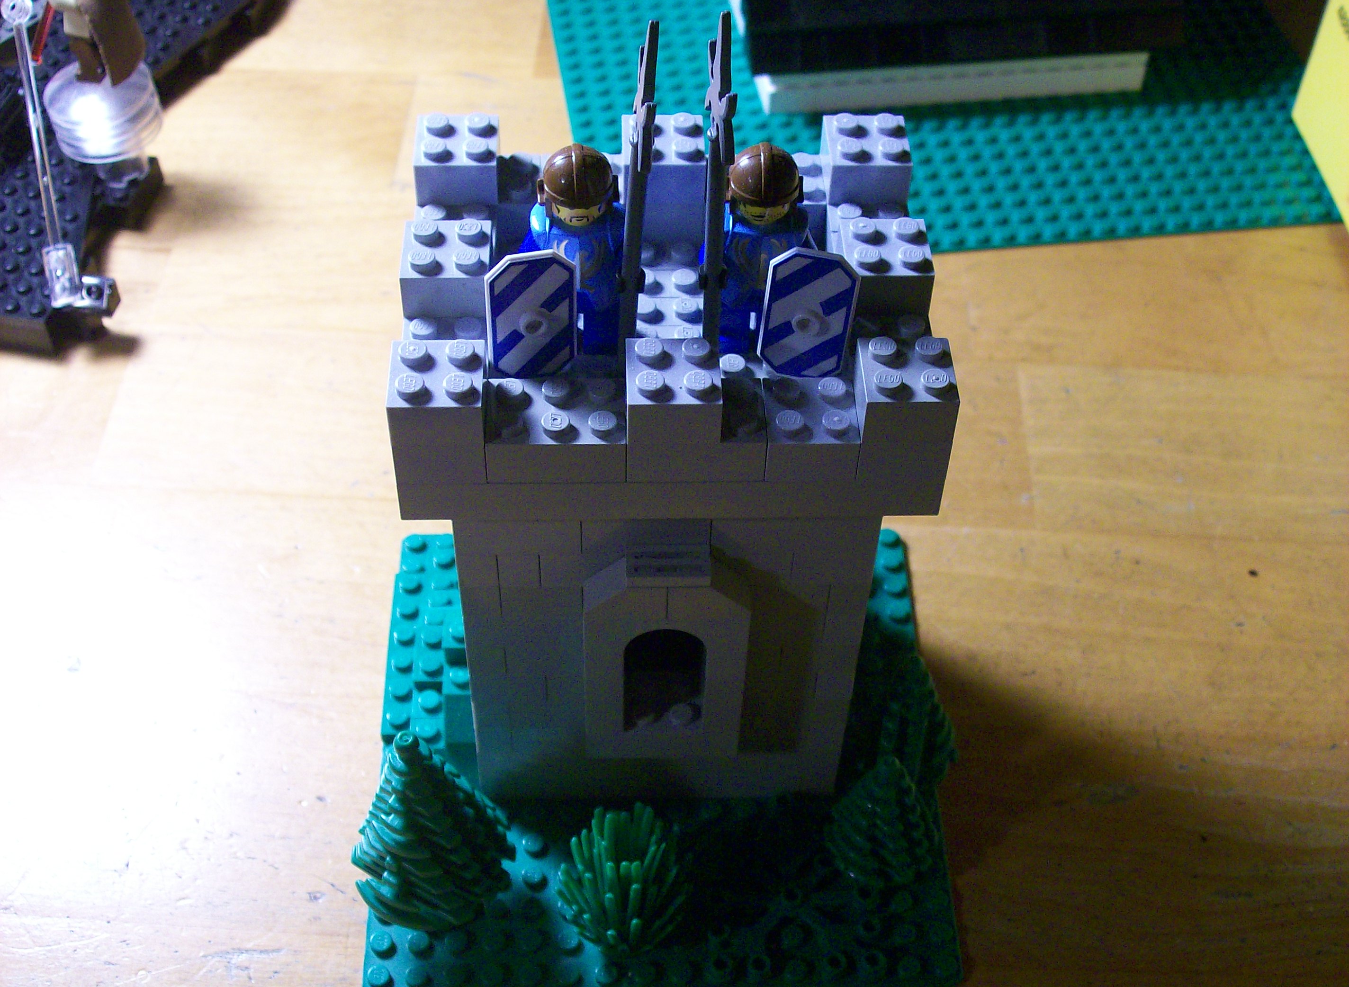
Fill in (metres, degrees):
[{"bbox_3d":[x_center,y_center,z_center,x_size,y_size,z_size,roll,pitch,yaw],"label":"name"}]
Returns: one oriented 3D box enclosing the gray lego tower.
[{"bbox_3d":[-0.003,-0.001,0.369,0.096,0.136,0.080,0,48,-2],"label":"gray lego tower"}]

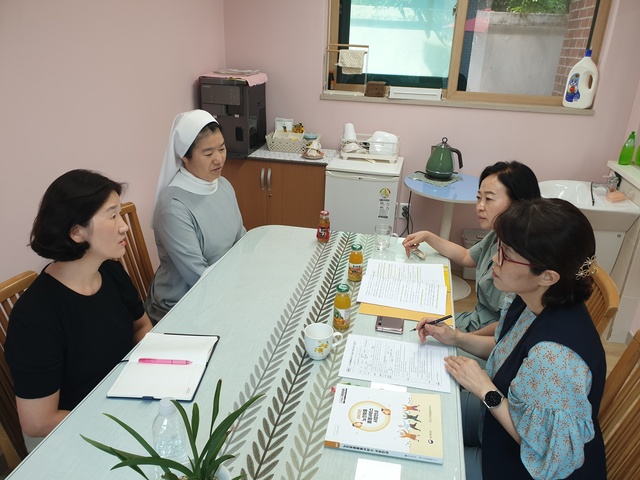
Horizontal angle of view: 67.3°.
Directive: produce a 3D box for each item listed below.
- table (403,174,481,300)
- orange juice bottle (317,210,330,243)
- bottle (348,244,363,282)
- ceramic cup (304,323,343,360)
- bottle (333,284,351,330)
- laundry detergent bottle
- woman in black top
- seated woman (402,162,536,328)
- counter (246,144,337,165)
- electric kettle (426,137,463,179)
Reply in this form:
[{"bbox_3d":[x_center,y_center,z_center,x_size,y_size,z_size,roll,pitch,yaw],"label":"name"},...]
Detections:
[{"bbox_3d":[0.838,-0.011,3.198,0.610,0.715,0.610,7,23,11],"label":"table"},{"bbox_3d":[0.019,-0.058,2.112,0.055,0.136,0.055,2,23,0],"label":"orange juice bottle"},{"bbox_3d":[0.135,0.083,1.784,0.054,0.138,0.054,4,23,5],"label":"bottle"},{"bbox_3d":[0.009,0.290,1.363,0.106,0.079,0.081,-6,24,-18],"label":"ceramic cup"},{"bbox_3d":[0.071,0.209,1.482,0.054,0.138,0.054,3,23,3],"label":"bottle"},{"bbox_3d":[1.600,-0.972,2.944,0.170,0.325,0.100,9,24,16],"label":"laundry detergent bottle"},{"bbox_3d":[-0.595,0.435,1.377,0.620,1.220,0.500,8,24,13],"label":"woman in black top"},{"bbox_3d":[0.581,0.306,1.817,0.600,1.190,0.500,2,23,-1],"label":"seated woman"},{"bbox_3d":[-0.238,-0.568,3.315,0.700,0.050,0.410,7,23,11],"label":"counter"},{"bbox_3d":[0.815,-0.521,3.137,0.230,0.265,0.180,5,23,8],"label":"electric kettle"}]

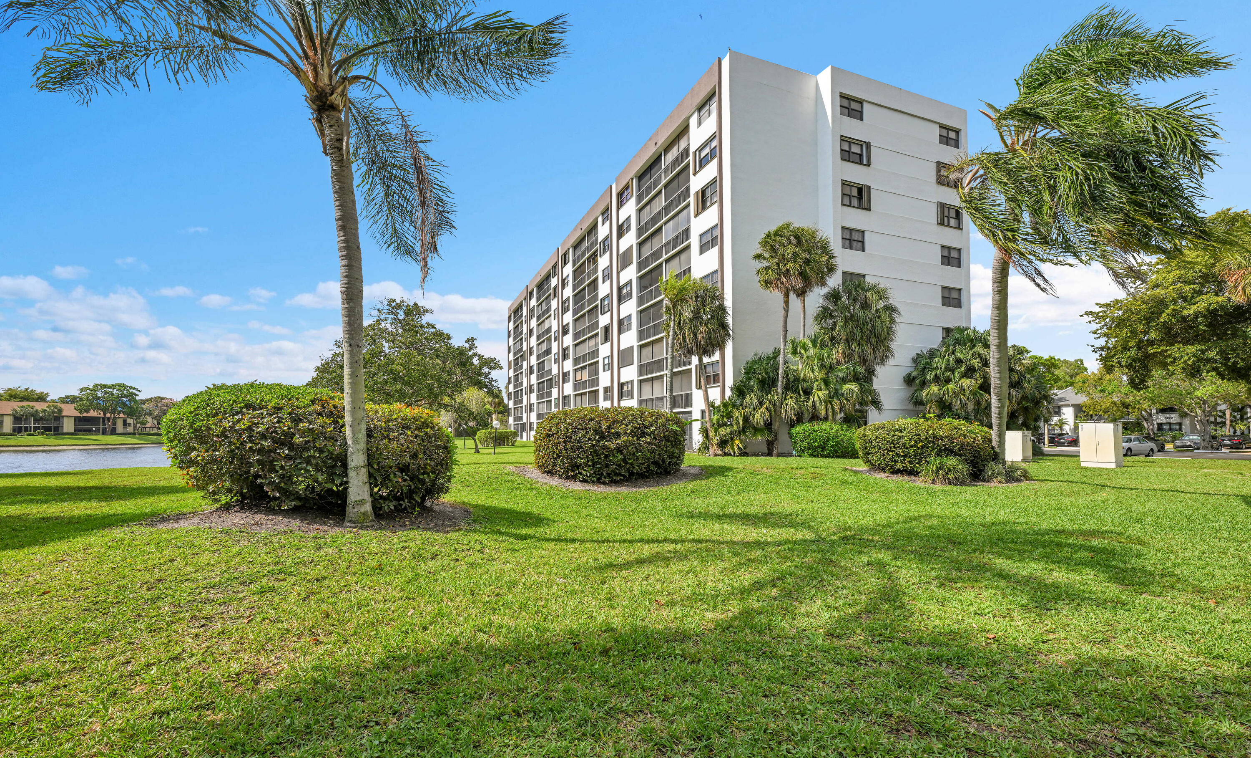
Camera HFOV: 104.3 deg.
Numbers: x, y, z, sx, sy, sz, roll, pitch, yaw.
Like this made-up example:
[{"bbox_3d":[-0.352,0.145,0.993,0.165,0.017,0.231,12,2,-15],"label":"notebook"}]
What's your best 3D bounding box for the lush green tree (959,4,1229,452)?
[{"bbox_3d":[12.200,-3.600,13.500,5.800,12.200,5.200,-4,-6,42],"label":"lush green tree"}]

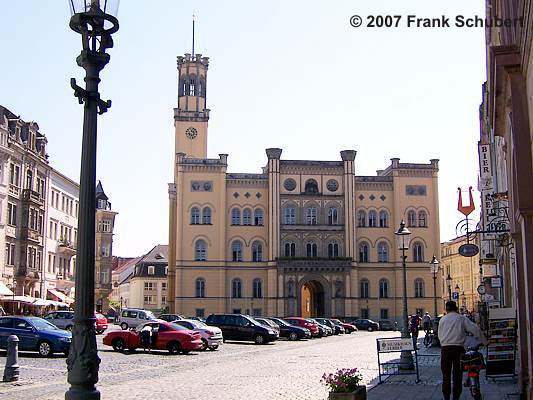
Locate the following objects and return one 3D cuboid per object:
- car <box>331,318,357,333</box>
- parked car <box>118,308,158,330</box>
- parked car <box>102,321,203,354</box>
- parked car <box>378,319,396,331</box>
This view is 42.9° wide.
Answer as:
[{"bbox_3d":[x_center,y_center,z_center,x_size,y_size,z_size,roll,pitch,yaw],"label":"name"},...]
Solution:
[{"bbox_3d":[6.740,12.542,67.220,4.200,1.430,1.700,-3,-10,19],"label":"car"},{"bbox_3d":[-11.339,10.670,60.500,4.450,1.900,1.820,-5,-10,28],"label":"parked car"},{"bbox_3d":[-4.992,6.060,29.800,4.350,1.320,1.740,-2,-9,11],"label":"parked car"},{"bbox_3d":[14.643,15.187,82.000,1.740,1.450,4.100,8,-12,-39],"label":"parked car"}]

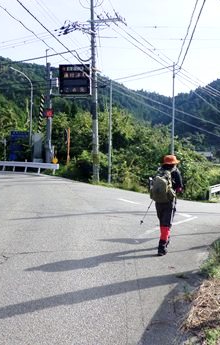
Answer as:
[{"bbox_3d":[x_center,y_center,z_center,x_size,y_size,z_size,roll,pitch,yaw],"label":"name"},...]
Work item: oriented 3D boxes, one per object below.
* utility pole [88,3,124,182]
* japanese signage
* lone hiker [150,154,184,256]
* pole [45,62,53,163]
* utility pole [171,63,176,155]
[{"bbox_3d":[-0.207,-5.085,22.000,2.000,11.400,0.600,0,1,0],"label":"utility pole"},{"bbox_3d":[-2.553,-6.772,27.300,2.350,2.250,0.400,0,1,7],"label":"japanese signage"},{"bbox_3d":[0.943,0.541,6.100,0.520,1.650,0.500,1,2,25],"label":"lone hiker"},{"bbox_3d":[-4.493,-4.213,27.500,0.420,8.000,0.420,0,1,0],"label":"pole"},{"bbox_3d":[3.572,-2.427,21.000,0.200,7.500,0.200,0,1,0],"label":"utility pole"}]

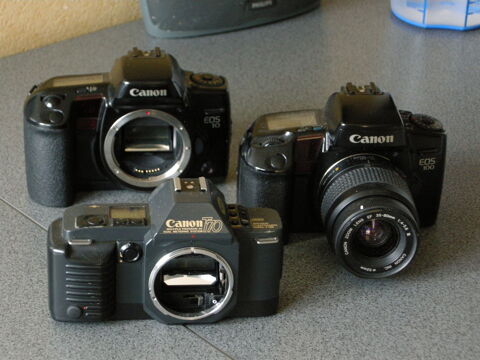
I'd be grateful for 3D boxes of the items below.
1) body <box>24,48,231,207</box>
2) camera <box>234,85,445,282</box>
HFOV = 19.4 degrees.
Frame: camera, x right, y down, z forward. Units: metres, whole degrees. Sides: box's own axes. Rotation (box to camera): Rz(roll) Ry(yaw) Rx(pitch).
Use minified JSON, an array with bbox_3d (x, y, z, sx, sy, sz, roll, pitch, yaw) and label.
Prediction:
[{"bbox_3d":[-0.087,-0.043,1.075,0.158,0.106,0.070,-1,28,-4],"label":"body"},{"bbox_3d":[0.076,0.003,0.995,0.153,0.105,0.134,1,28,-1],"label":"camera"}]

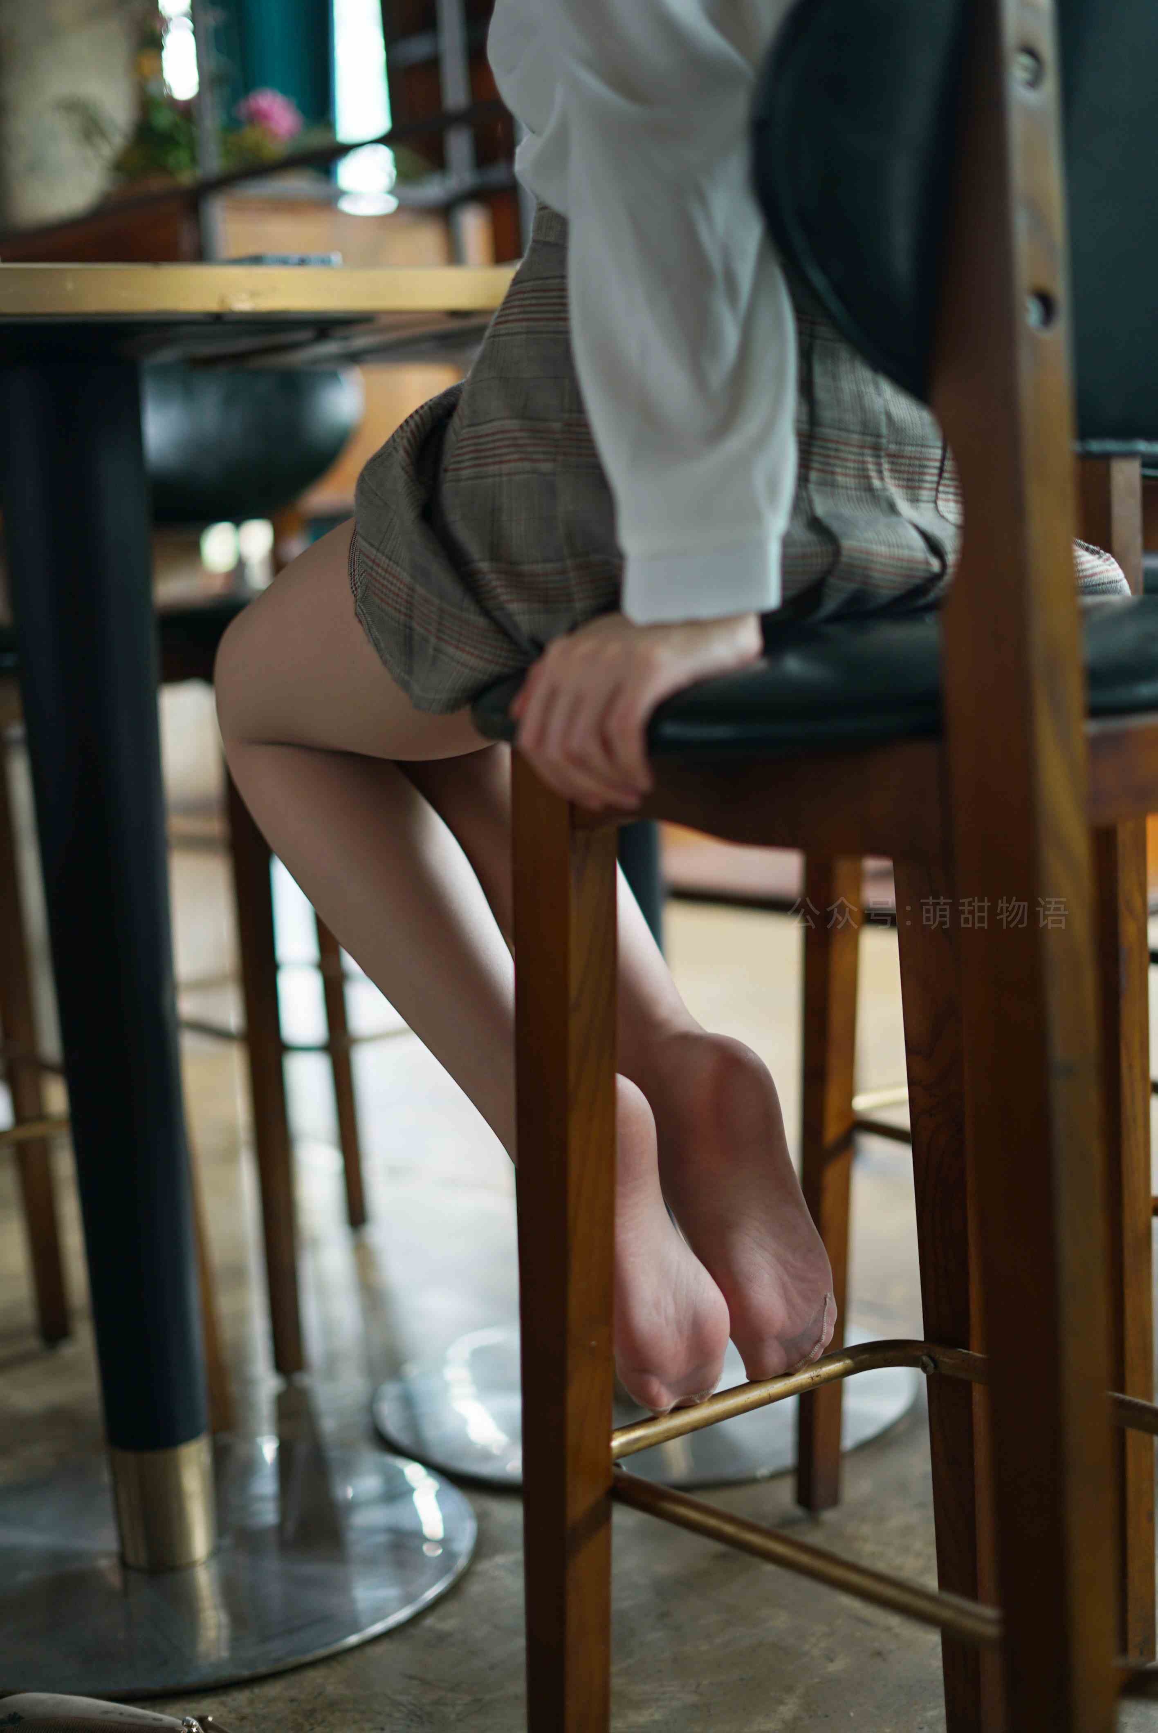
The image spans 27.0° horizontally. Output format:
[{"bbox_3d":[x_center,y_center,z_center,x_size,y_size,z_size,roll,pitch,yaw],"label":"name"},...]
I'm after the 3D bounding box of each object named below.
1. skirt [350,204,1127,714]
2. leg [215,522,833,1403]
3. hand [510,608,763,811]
[{"bbox_3d":[0.081,-0.237,1.363,0.410,0.280,0.370,3,9,40],"label":"skirt"},{"bbox_3d":[-0.026,0.048,1.475,0.400,0.530,0.230,3,9,40],"label":"leg"},{"bbox_3d":[0.025,-0.079,1.192,0.125,0.098,0.085,0,8,25],"label":"hand"}]

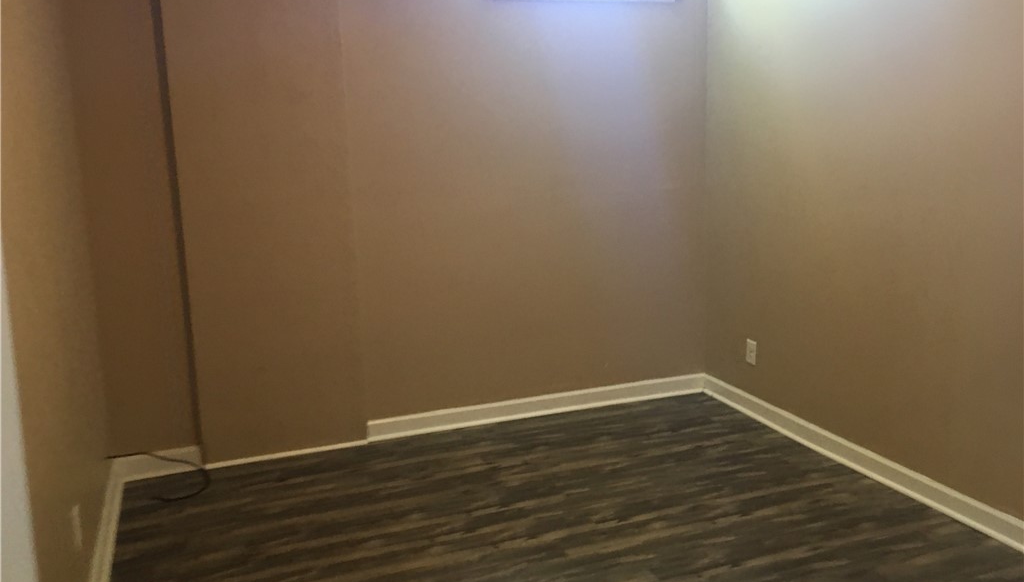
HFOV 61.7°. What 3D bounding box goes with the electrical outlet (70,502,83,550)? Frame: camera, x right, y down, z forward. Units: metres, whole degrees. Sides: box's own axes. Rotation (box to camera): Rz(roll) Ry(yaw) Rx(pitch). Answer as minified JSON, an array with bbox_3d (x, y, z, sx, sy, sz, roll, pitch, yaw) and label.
[{"bbox_3d":[-1.226,0.666,2.417,0.009,0.116,0.072,-6,12,-20],"label":"electrical outlet"}]

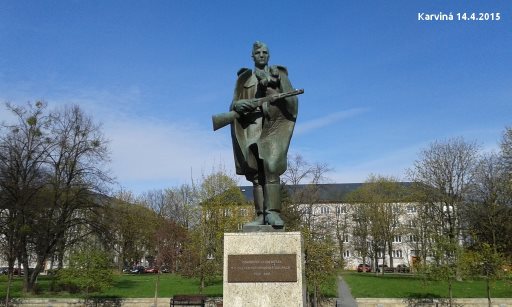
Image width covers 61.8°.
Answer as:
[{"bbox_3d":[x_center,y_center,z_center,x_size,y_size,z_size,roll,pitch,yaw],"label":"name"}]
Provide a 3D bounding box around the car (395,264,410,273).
[{"bbox_3d":[26.135,20.514,76.299,1.780,1.470,4.200,0,-14,0],"label":"car"}]

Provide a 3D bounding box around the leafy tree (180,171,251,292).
[{"bbox_3d":[-2.711,5.066,28.632,4.750,8.020,4.750,0,-14,0],"label":"leafy tree"}]

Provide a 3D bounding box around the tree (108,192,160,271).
[{"bbox_3d":[-19.586,12.886,68.946,8.510,12.640,8.510,0,-14,0],"label":"tree"}]

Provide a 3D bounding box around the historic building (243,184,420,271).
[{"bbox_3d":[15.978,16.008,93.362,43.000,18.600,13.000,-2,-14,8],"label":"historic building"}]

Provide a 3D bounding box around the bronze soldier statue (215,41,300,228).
[{"bbox_3d":[0.024,-0.380,6.698,1.320,3.070,0.970,-1,-14,5],"label":"bronze soldier statue"}]

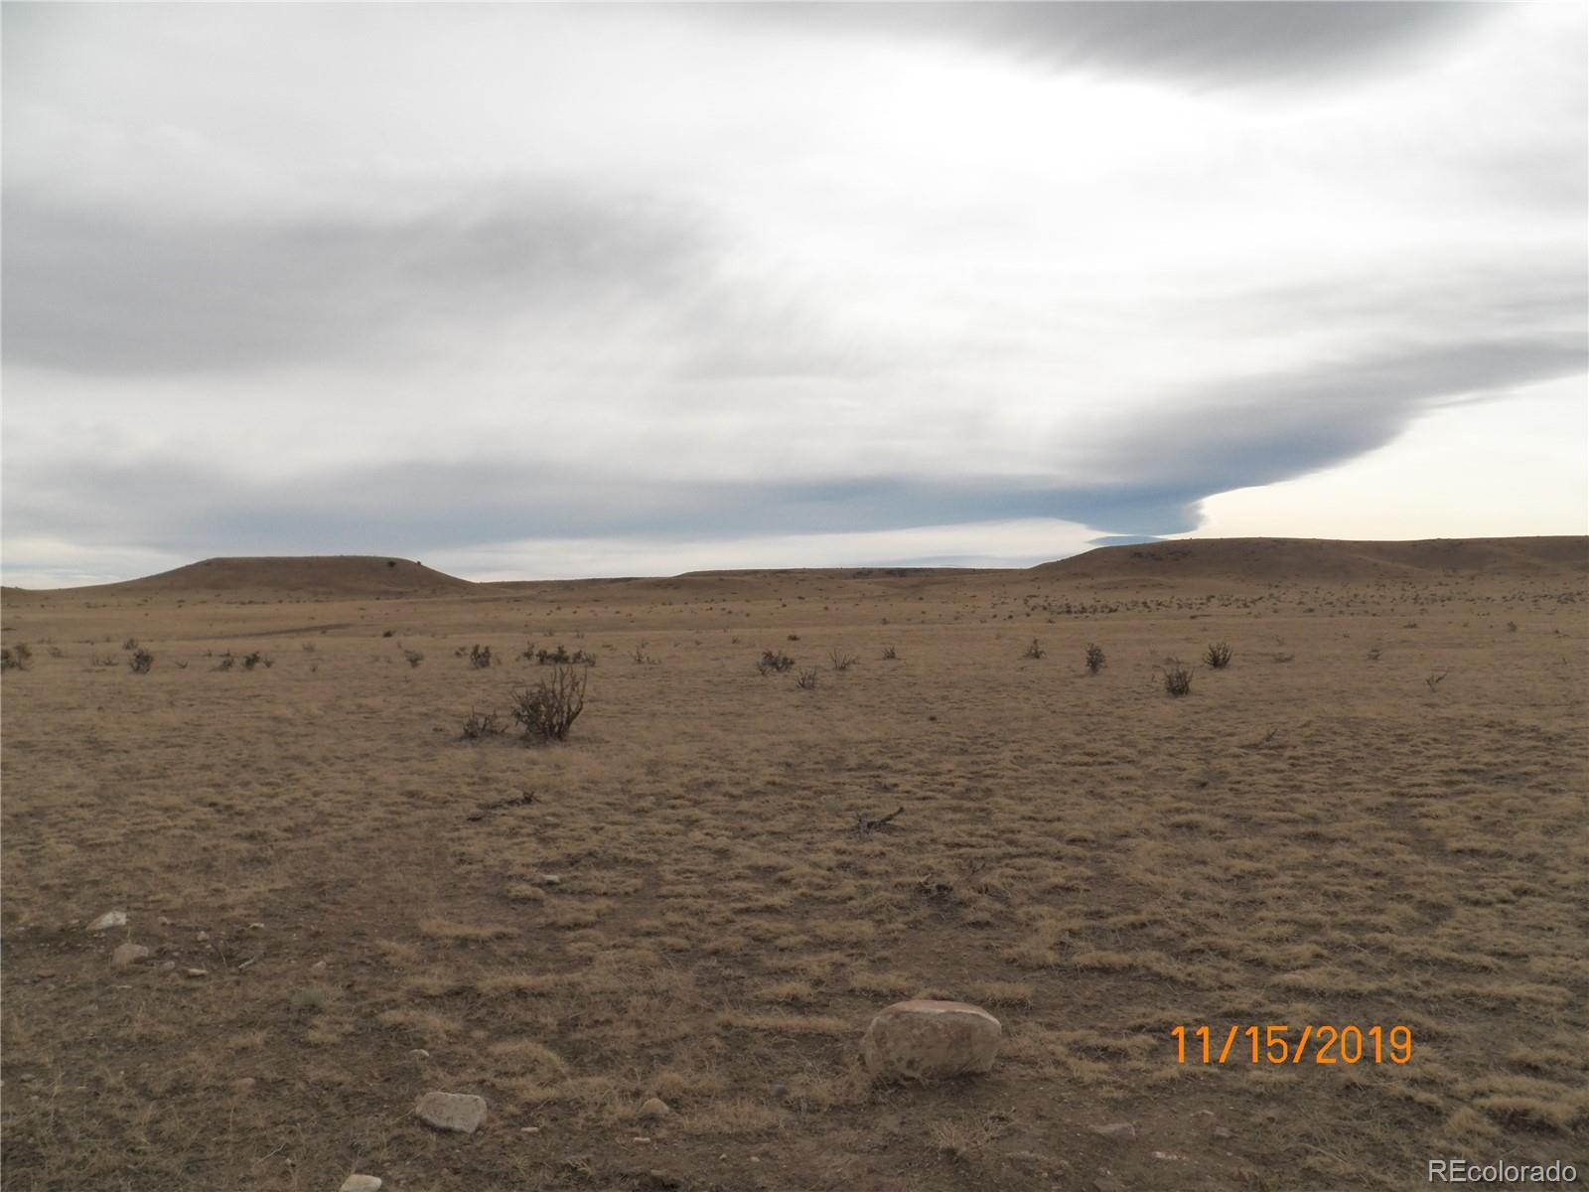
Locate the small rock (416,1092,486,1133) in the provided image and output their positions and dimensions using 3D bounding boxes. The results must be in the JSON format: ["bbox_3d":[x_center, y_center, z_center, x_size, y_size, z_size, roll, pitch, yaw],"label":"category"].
[{"bbox_3d":[-1.036,1.539,3.880,0.205,0.095,0.160,0,0,0],"label":"small rock"}]

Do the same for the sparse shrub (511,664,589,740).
[{"bbox_3d":[-2.648,1.143,13.850,0.840,0.820,0.750,0,0,0],"label":"sparse shrub"}]

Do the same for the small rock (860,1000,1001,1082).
[{"bbox_3d":[0.459,1.465,4.340,0.460,0.240,0.280,0,0,0],"label":"small rock"}]

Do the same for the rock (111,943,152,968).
[{"bbox_3d":[-2.862,1.536,5.550,0.170,0.090,0.140,0,0,0],"label":"rock"}]

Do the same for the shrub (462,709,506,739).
[{"bbox_3d":[-3.387,1.383,14.000,0.480,0.340,0.420,0,0,0],"label":"shrub"}]

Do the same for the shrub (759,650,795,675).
[{"bbox_3d":[-0.333,1.267,24.600,0.690,0.500,0.580,0,0,0],"label":"shrub"}]

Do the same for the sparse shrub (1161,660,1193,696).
[{"bbox_3d":[5.920,1.258,19.900,0.480,0.550,0.460,0,0,0],"label":"sparse shrub"}]

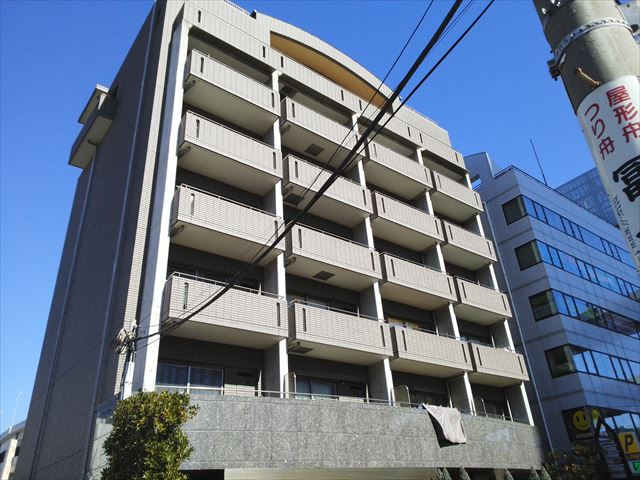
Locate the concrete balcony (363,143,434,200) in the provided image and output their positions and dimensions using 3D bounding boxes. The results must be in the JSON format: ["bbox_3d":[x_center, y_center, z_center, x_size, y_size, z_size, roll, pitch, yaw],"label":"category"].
[{"bbox_3d":[3.507,-3.293,24.202,4.278,1.210,1.370,18,-36,-34],"label":"concrete balcony"}]

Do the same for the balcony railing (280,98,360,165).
[{"bbox_3d":[-0.056,-4.441,21.664,4.200,1.210,1.370,18,-36,-34],"label":"balcony railing"}]

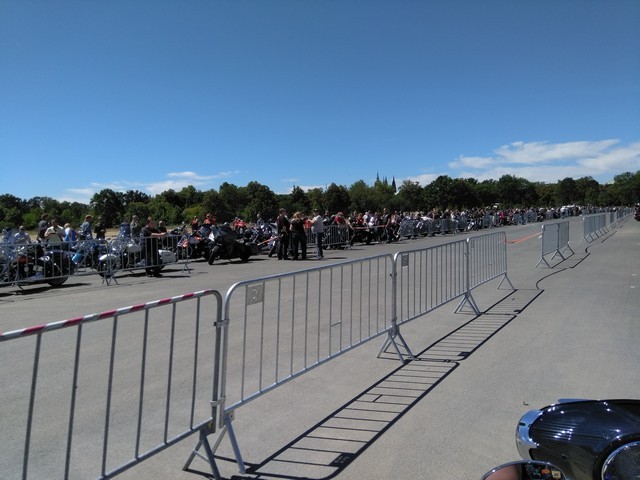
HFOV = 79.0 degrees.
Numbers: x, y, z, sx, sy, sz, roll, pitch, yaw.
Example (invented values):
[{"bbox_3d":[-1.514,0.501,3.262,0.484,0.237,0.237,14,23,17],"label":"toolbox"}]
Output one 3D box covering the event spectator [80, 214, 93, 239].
[{"bbox_3d":[-8.242,0.034,13.645,0.380,1.750,0.500,-2,4,-3],"label":"event spectator"}]

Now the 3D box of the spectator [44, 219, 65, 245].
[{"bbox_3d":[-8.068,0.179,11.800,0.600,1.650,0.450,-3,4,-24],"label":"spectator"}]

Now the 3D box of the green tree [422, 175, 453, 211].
[{"bbox_3d":[30.127,-11.155,99.651,7.730,11.120,7.730,0,4,17],"label":"green tree"}]

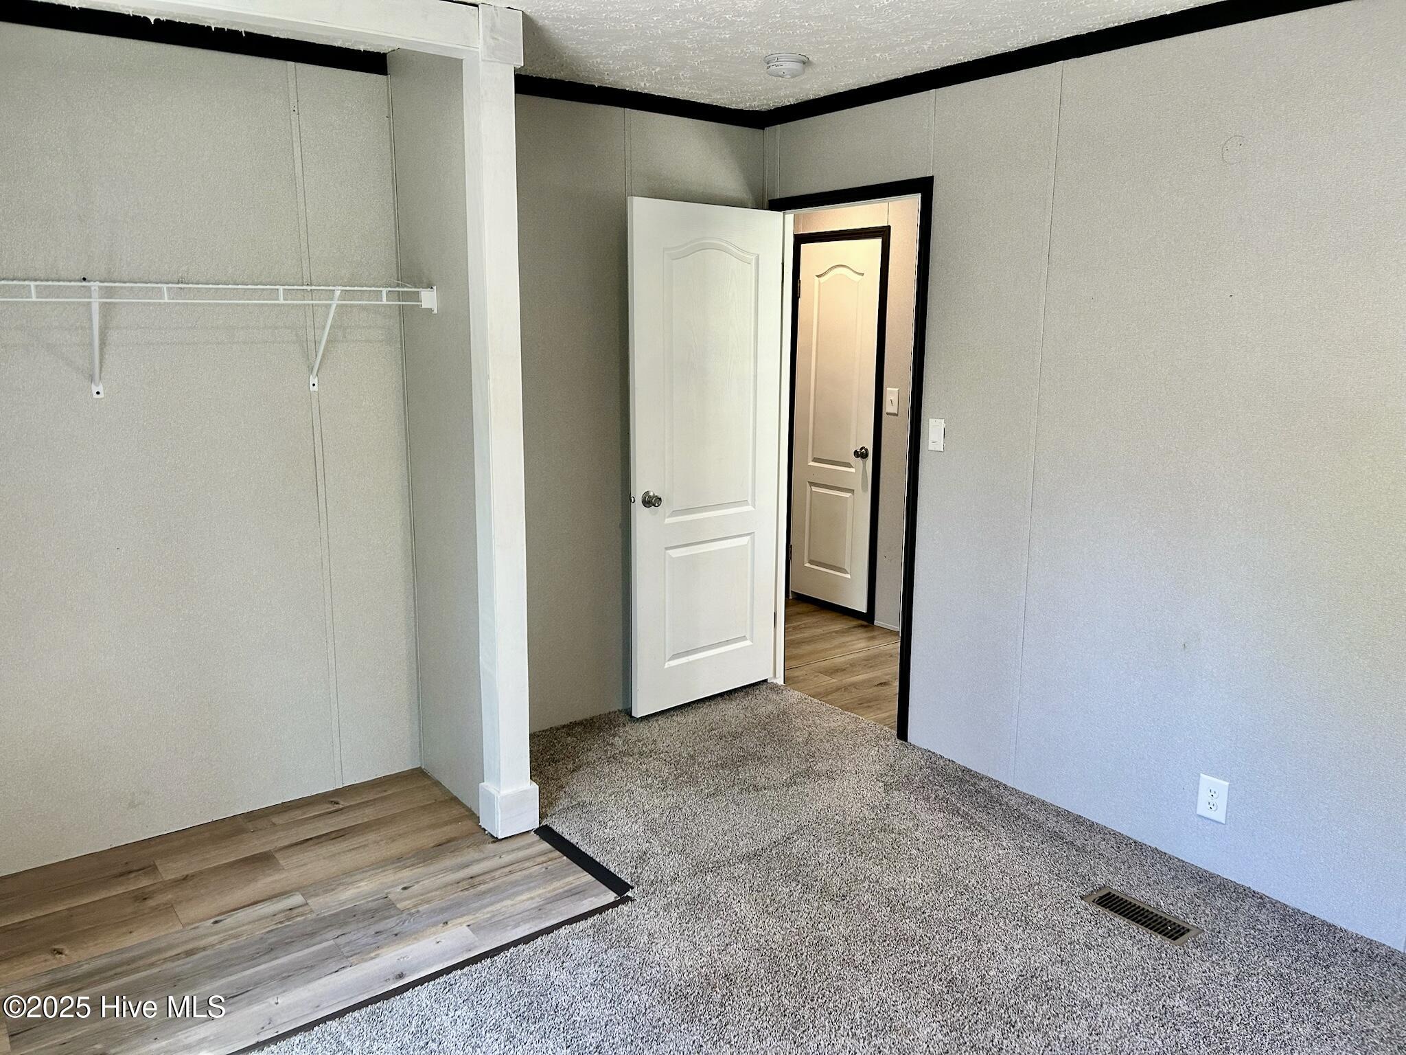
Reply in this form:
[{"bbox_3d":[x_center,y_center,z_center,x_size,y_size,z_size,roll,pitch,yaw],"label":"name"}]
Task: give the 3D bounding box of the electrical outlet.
[{"bbox_3d":[1.487,0.795,3.084,0.010,0.126,0.083,-8,14,-36],"label":"electrical outlet"}]

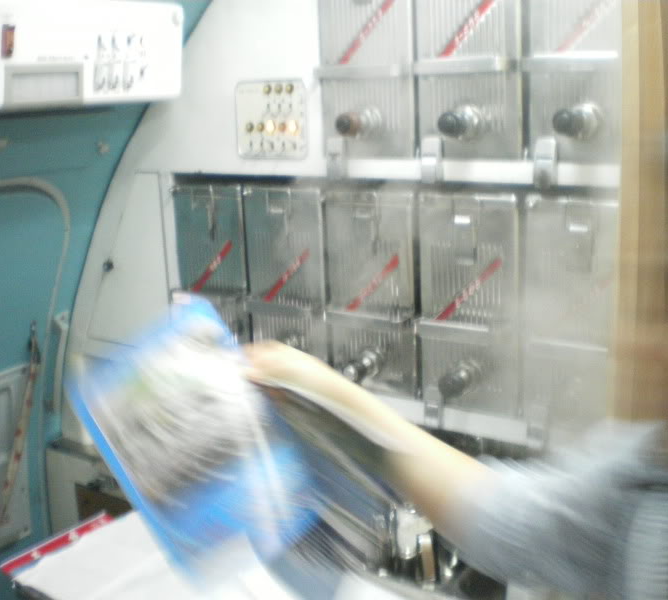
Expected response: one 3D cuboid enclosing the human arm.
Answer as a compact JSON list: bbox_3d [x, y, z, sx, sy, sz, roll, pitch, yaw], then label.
[{"bbox_3d":[0.100,0.163,0.900,0.500,0.150,0.120,21,26,35],"label":"human arm"}]

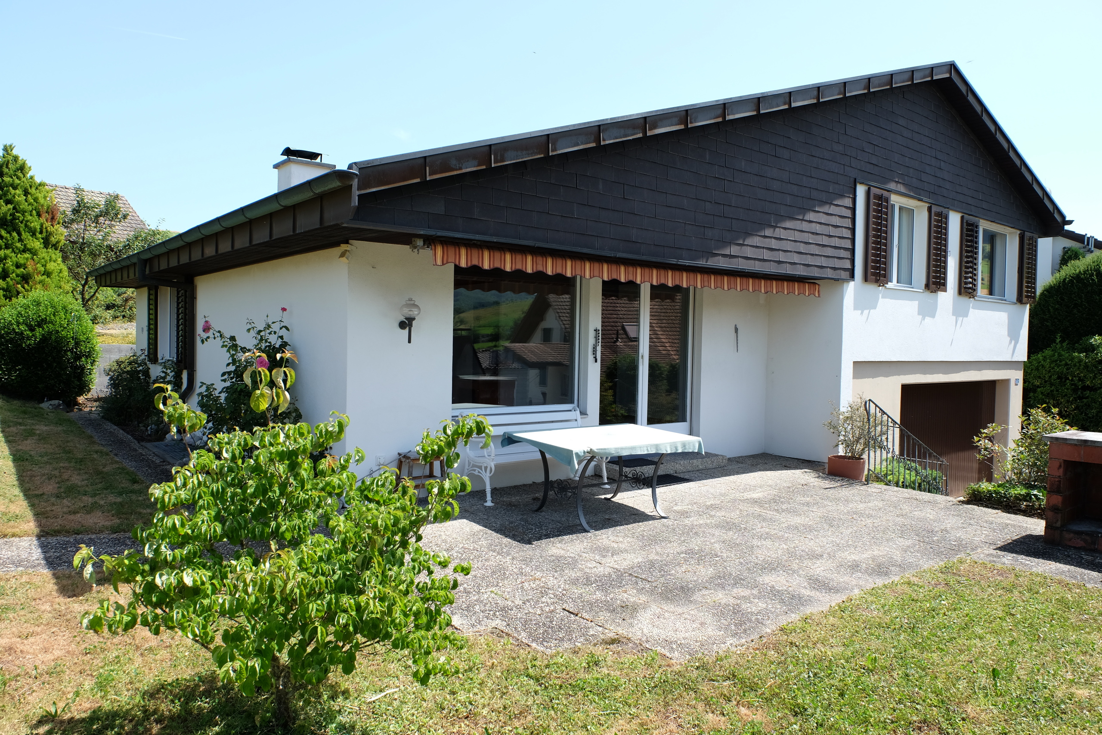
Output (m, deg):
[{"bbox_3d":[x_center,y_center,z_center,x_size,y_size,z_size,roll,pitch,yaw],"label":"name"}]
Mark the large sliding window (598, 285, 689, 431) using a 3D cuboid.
[{"bbox_3d":[1.186,-0.079,9.306,1.757,2.084,0.109,0,2,-38],"label":"large sliding window"}]

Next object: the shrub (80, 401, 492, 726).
[{"bbox_3d":[-1.096,0.786,2.982,1.620,1.376,1.500,0,2,-20],"label":"shrub"}]

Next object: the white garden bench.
[{"bbox_3d":[-0.163,0.868,7.682,1.672,0.840,0.614,0,2,-38],"label":"white garden bench"}]

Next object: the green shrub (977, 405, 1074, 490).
[{"bbox_3d":[5.197,0.906,8.100,1.050,1.000,1.000,2,2,33],"label":"green shrub"}]

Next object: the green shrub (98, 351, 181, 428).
[{"bbox_3d":[-7.162,0.360,12.827,1.120,1.213,1.337,0,2,-38],"label":"green shrub"}]

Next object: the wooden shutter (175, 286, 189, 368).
[{"bbox_3d":[-5.717,-0.653,11.367,0.050,1.312,0.640,-1,3,-39],"label":"wooden shutter"}]

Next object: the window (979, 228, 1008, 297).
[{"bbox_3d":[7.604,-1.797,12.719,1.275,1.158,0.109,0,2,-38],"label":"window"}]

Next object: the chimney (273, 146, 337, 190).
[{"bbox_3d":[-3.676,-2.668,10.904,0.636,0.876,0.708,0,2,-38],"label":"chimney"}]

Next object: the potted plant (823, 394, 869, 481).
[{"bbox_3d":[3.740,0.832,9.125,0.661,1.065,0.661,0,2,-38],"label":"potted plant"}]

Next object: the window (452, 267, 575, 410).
[{"bbox_3d":[-0.380,-0.302,8.224,1.840,1.568,0.100,-1,3,-38],"label":"window"}]

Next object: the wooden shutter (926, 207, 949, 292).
[{"bbox_3d":[5.785,-1.768,10.991,0.591,1.233,0.054,0,2,-38],"label":"wooden shutter"}]

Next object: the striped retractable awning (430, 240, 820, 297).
[{"bbox_3d":[1.239,-1.018,8.075,5.840,0.250,0.220,-1,3,-38],"label":"striped retractable awning"}]

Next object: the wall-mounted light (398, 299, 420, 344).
[{"bbox_3d":[-1.359,-0.446,7.069,0.232,0.437,0.292,-1,3,-38],"label":"wall-mounted light"}]

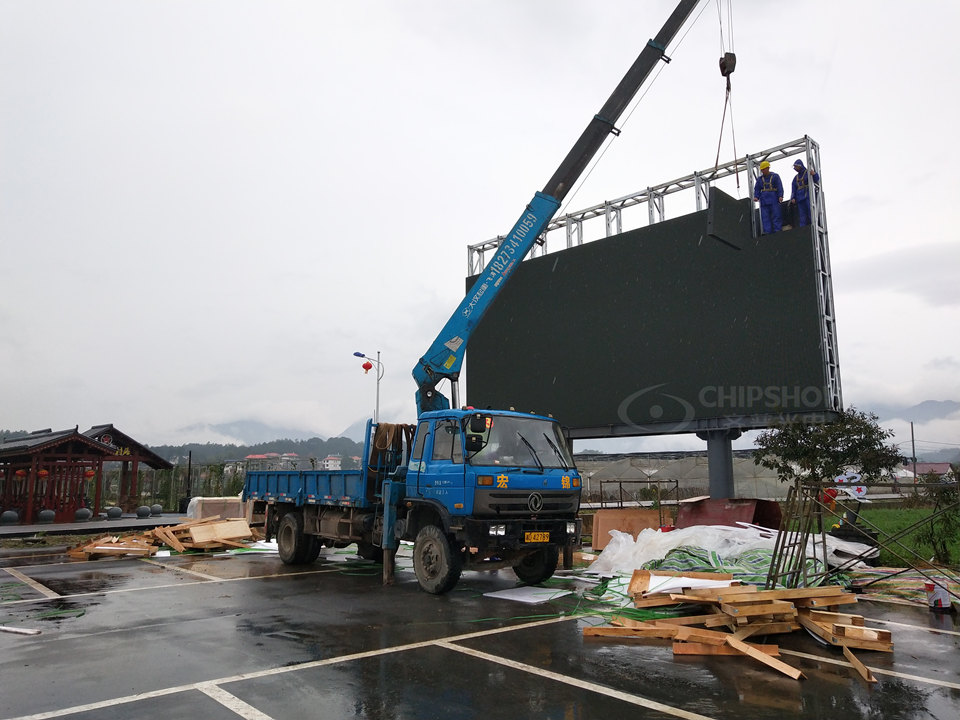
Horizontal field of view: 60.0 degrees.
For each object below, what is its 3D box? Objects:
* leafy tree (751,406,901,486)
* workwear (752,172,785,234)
[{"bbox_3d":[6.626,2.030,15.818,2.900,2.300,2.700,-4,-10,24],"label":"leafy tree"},{"bbox_3d":[6.434,-3.501,18.554,0.600,1.460,0.340,-5,-10,28],"label":"workwear"}]

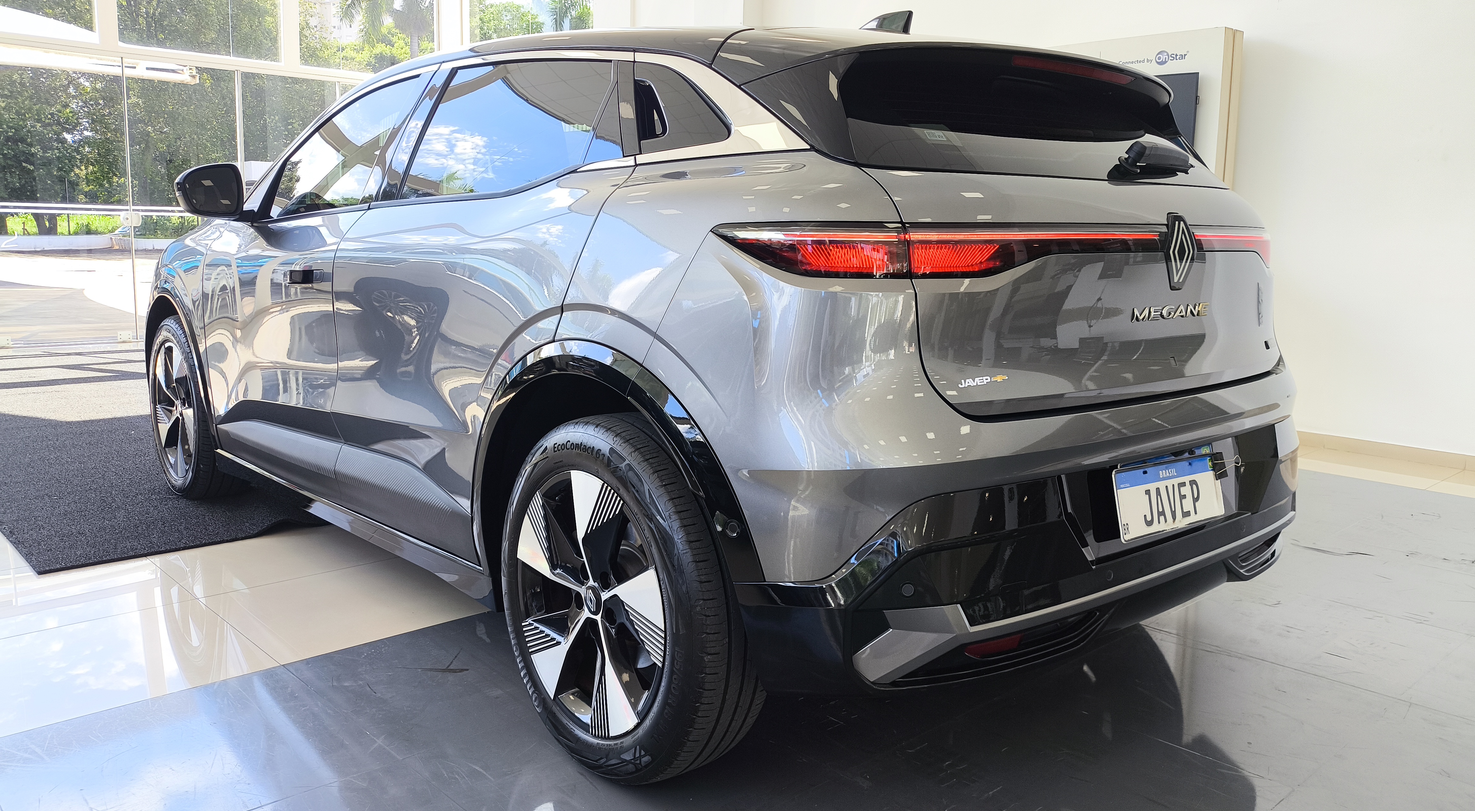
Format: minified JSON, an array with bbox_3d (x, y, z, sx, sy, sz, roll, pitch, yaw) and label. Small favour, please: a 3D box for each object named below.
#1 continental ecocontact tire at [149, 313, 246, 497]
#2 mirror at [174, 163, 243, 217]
[{"bbox_3d":[-2.024,0.003,4.031,0.200,0.690,0.690,-6,12,-42],"label":"continental ecocontact tire"},{"bbox_3d":[-1.621,-0.665,3.291,0.210,0.165,0.120,-6,12,-42],"label":"mirror"}]

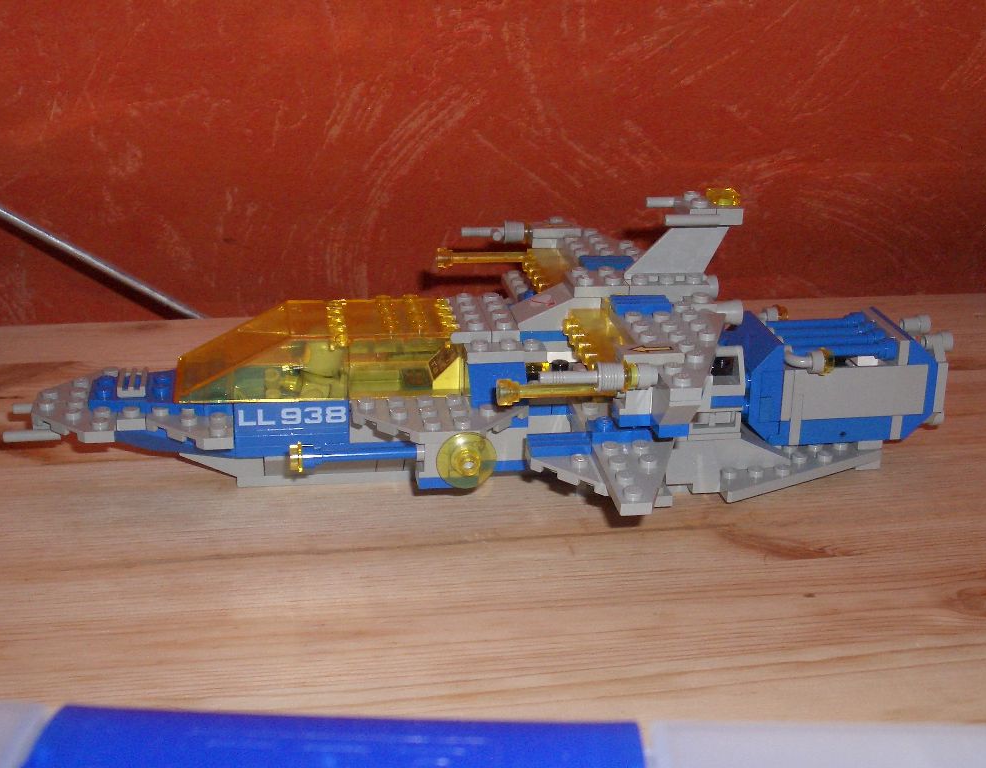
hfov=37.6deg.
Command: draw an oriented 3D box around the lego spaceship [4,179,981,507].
[{"bbox_3d":[0.001,-0.016,0.426,0.282,0.082,0.165,-2,22,-9],"label":"lego spaceship"}]

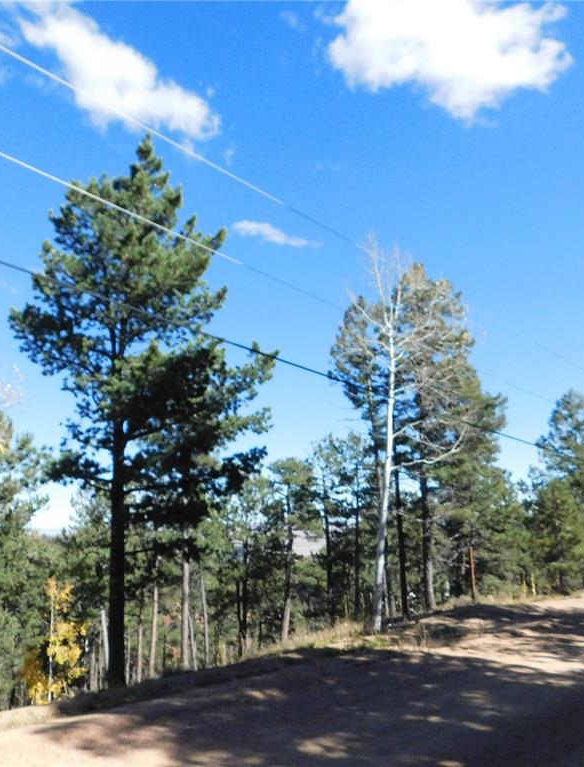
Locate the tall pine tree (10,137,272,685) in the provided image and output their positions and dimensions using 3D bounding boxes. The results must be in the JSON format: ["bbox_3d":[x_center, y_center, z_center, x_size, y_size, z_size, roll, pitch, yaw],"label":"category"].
[{"bbox_3d":[-2.833,0.087,12.800,4.810,10.450,4.430,1,-12,-12],"label":"tall pine tree"}]

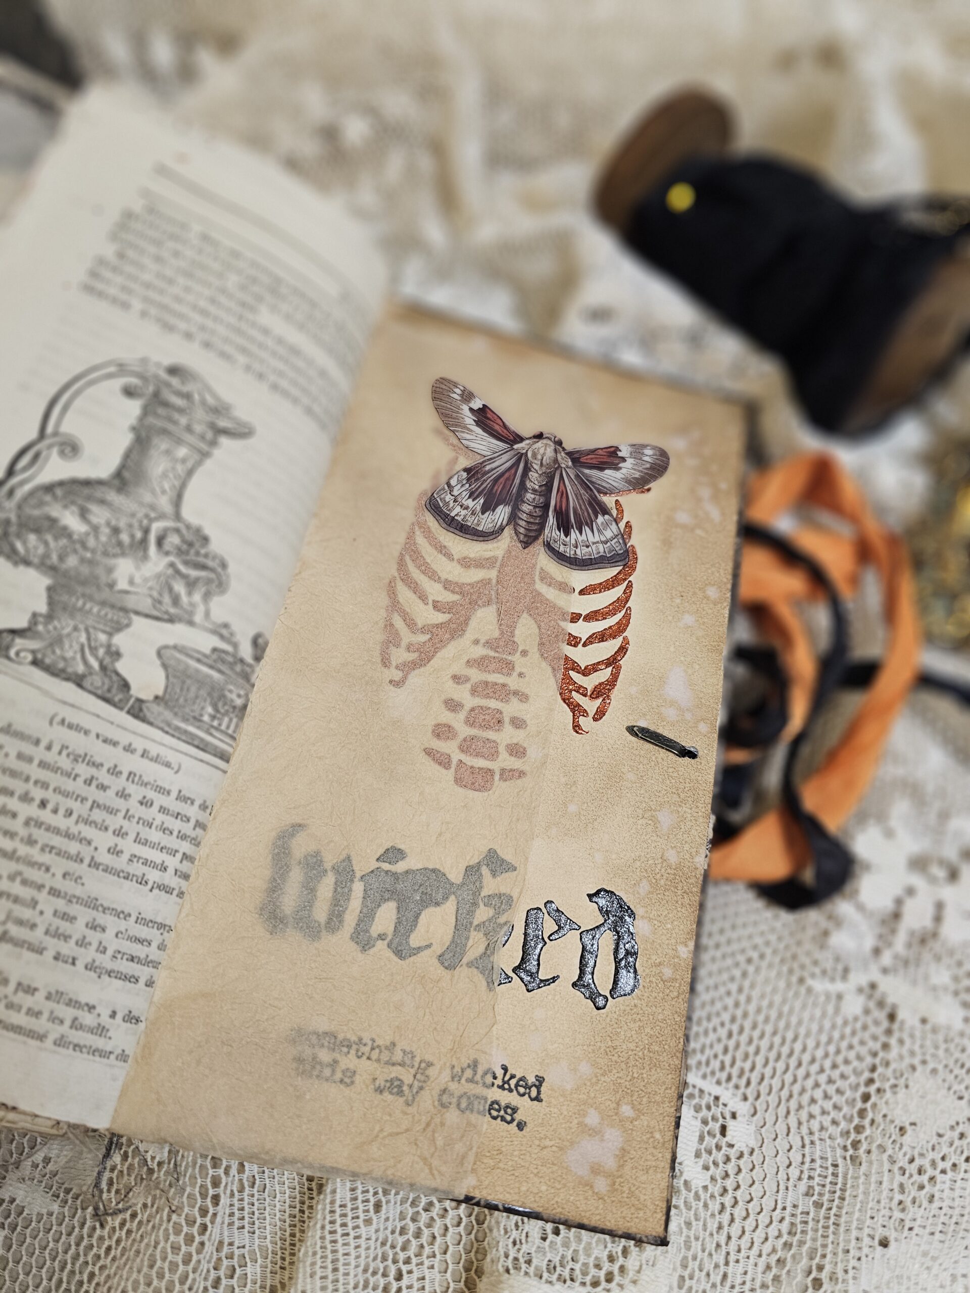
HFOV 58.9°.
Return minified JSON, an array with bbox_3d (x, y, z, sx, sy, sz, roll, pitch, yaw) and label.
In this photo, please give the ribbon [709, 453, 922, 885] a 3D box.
[{"bbox_3d":[0.068,-0.001,0.184,0.052,0.013,0.112,10,60,3],"label":"ribbon"}]

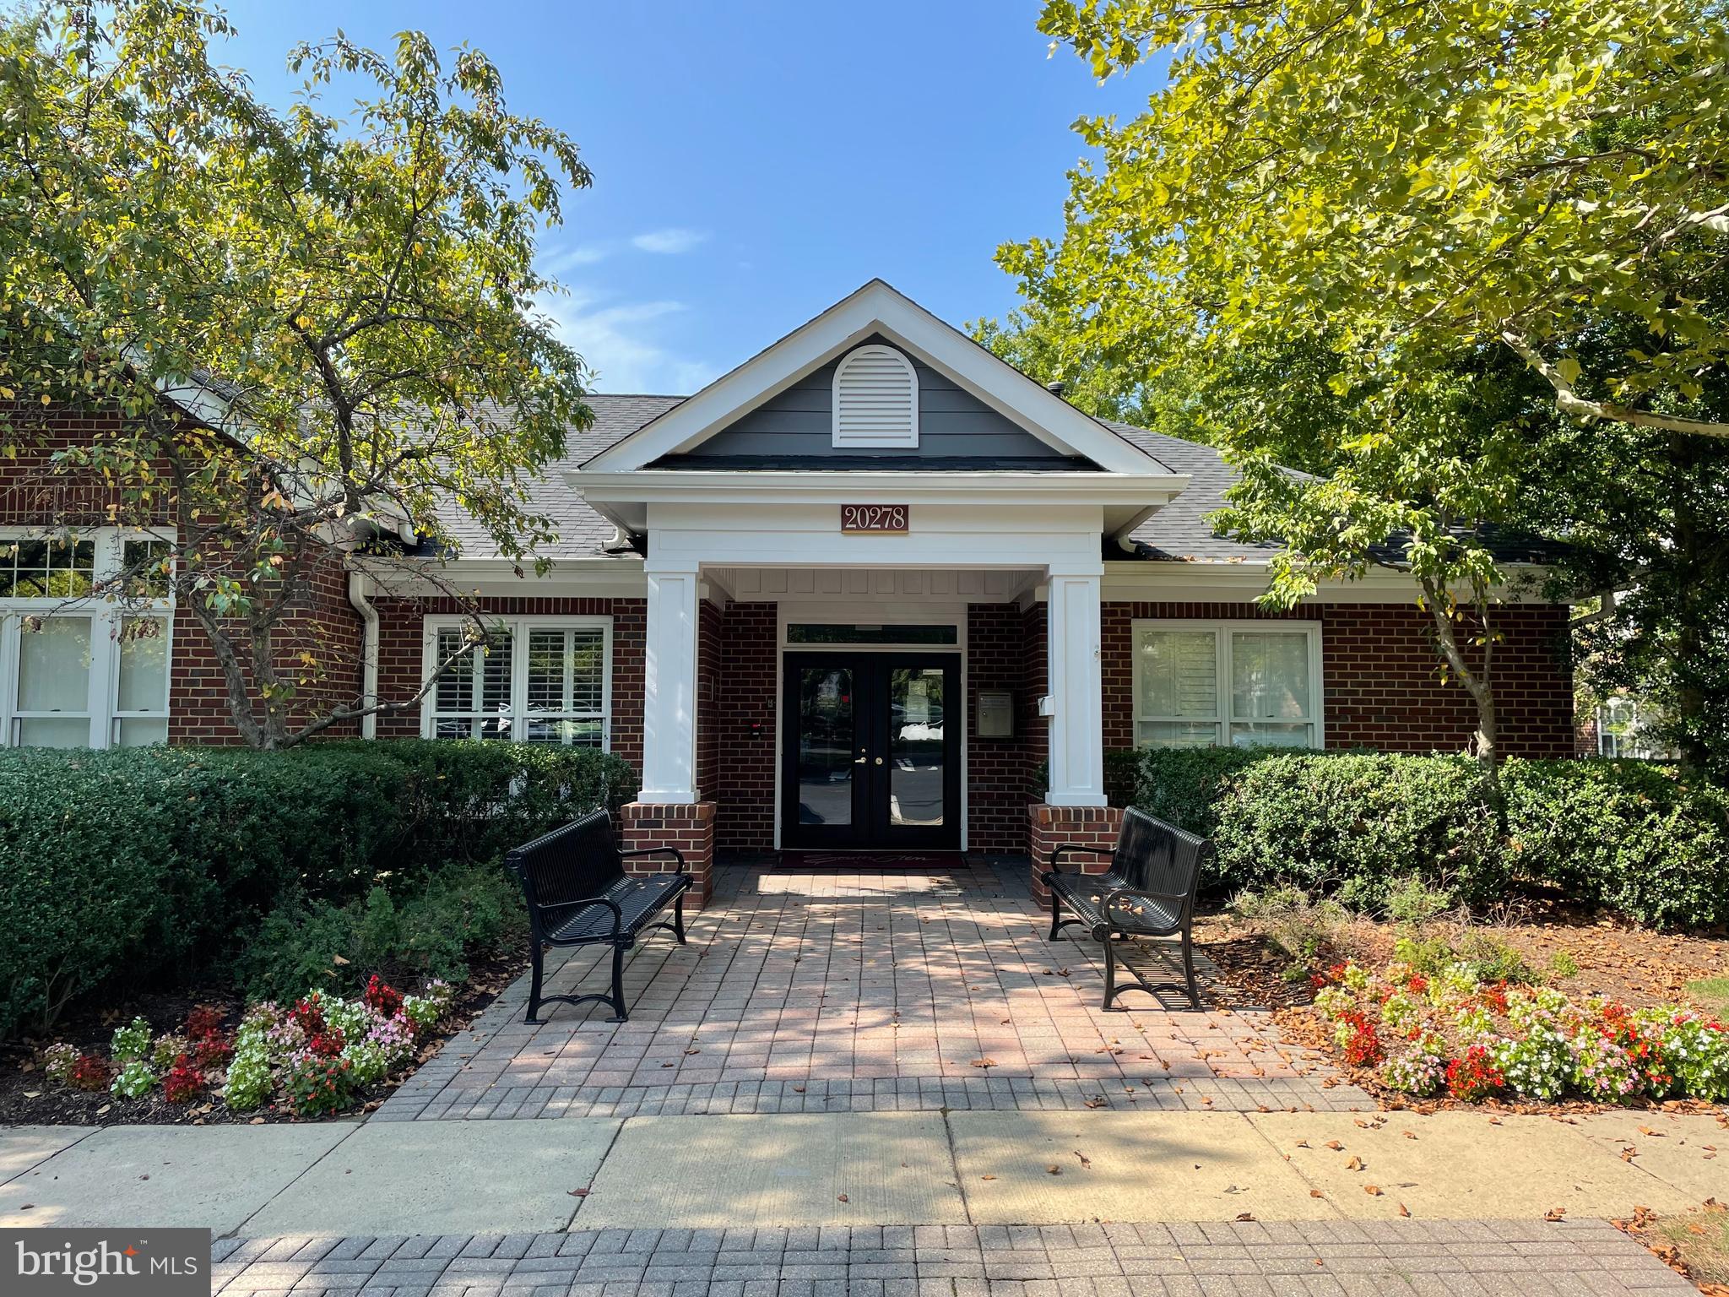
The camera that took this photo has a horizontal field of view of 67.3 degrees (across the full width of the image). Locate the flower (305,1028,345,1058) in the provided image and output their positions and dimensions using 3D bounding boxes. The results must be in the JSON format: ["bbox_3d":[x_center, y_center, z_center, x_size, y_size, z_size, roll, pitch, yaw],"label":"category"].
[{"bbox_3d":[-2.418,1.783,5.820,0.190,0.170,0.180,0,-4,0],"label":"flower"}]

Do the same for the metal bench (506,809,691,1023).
[{"bbox_3d":[-1.508,1.518,7.754,0.674,0.910,1.902,-1,-2,2],"label":"metal bench"}]

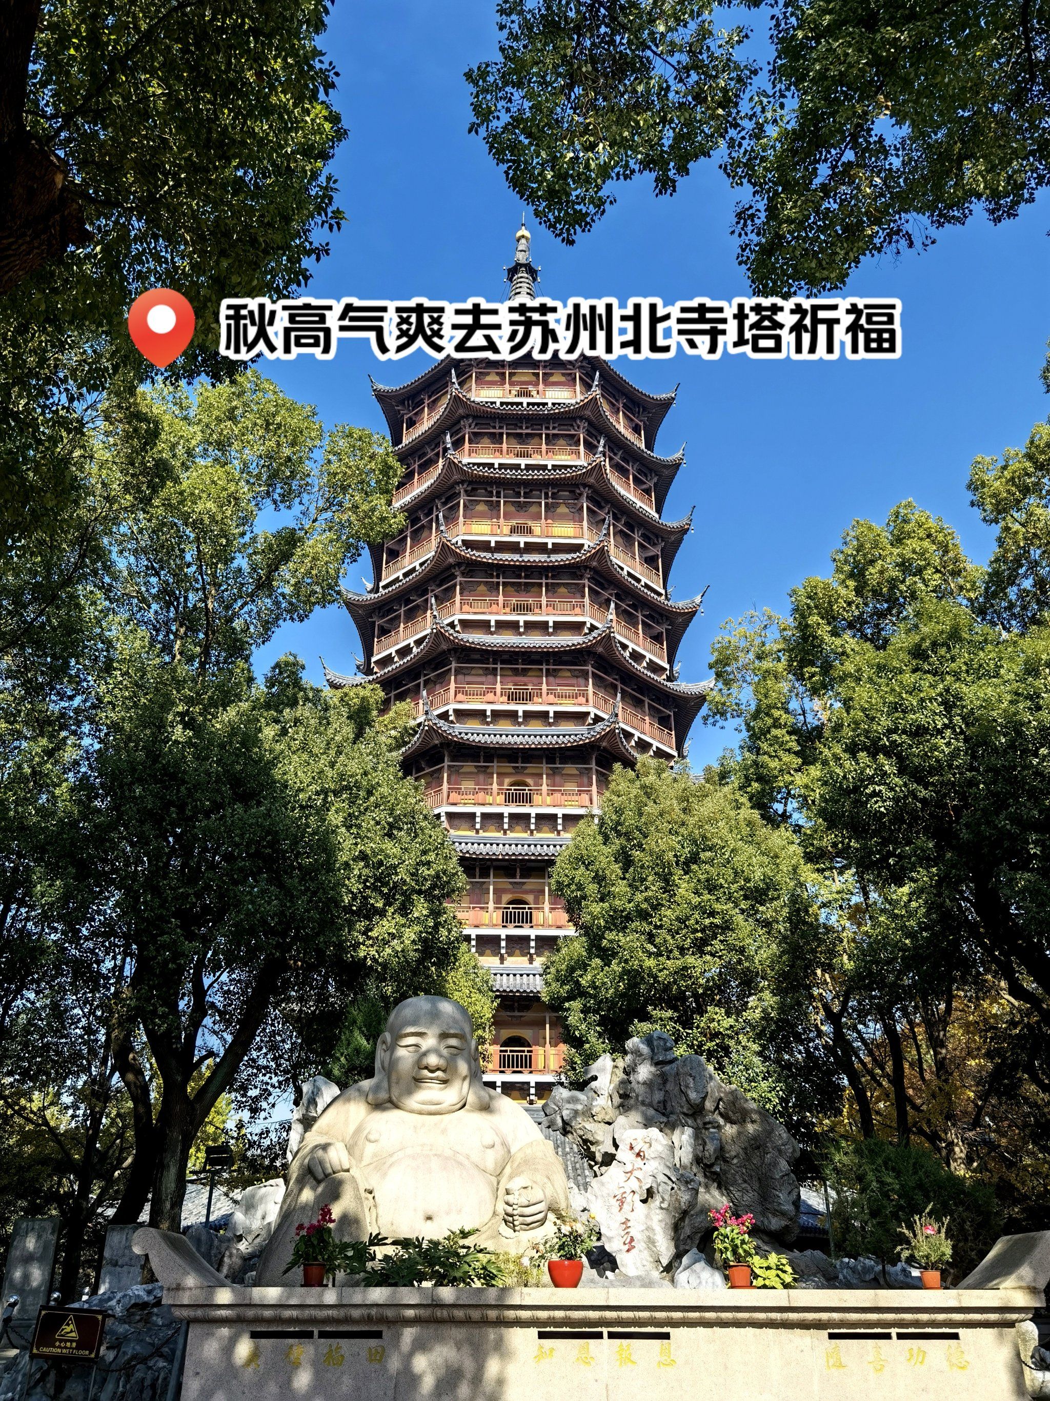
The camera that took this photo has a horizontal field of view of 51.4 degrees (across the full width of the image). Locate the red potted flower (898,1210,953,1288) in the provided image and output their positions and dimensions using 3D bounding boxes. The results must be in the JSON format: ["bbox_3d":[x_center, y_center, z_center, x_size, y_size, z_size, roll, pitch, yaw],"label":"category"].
[{"bbox_3d":[2.799,3.823,7.652,0.383,0.493,0.340,0,-28,0],"label":"red potted flower"}]

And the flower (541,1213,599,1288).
[{"bbox_3d":[0.314,3.839,7.643,0.406,0.457,0.360,0,-28,0],"label":"flower"}]

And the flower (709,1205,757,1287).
[{"bbox_3d":[1.453,3.814,7.657,0.337,0.514,0.320,0,-28,0],"label":"flower"}]

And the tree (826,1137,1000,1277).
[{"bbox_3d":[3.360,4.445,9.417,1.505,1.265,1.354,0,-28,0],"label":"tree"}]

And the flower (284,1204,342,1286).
[{"bbox_3d":[-1.487,3.814,7.657,0.406,0.514,0.340,0,-28,0],"label":"flower"}]

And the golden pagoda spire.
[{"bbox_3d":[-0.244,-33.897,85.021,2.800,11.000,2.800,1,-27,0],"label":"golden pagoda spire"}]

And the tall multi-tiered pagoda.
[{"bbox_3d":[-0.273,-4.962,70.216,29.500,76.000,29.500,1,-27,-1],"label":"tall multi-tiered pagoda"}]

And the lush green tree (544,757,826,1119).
[{"bbox_3d":[3.131,6.089,20.564,5.515,11.103,5.515,0,-28,0],"label":"lush green tree"}]

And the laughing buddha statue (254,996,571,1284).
[{"bbox_3d":[-0.949,3.725,9.236,2.604,2.464,1.750,3,-28,-6],"label":"laughing buddha statue"}]

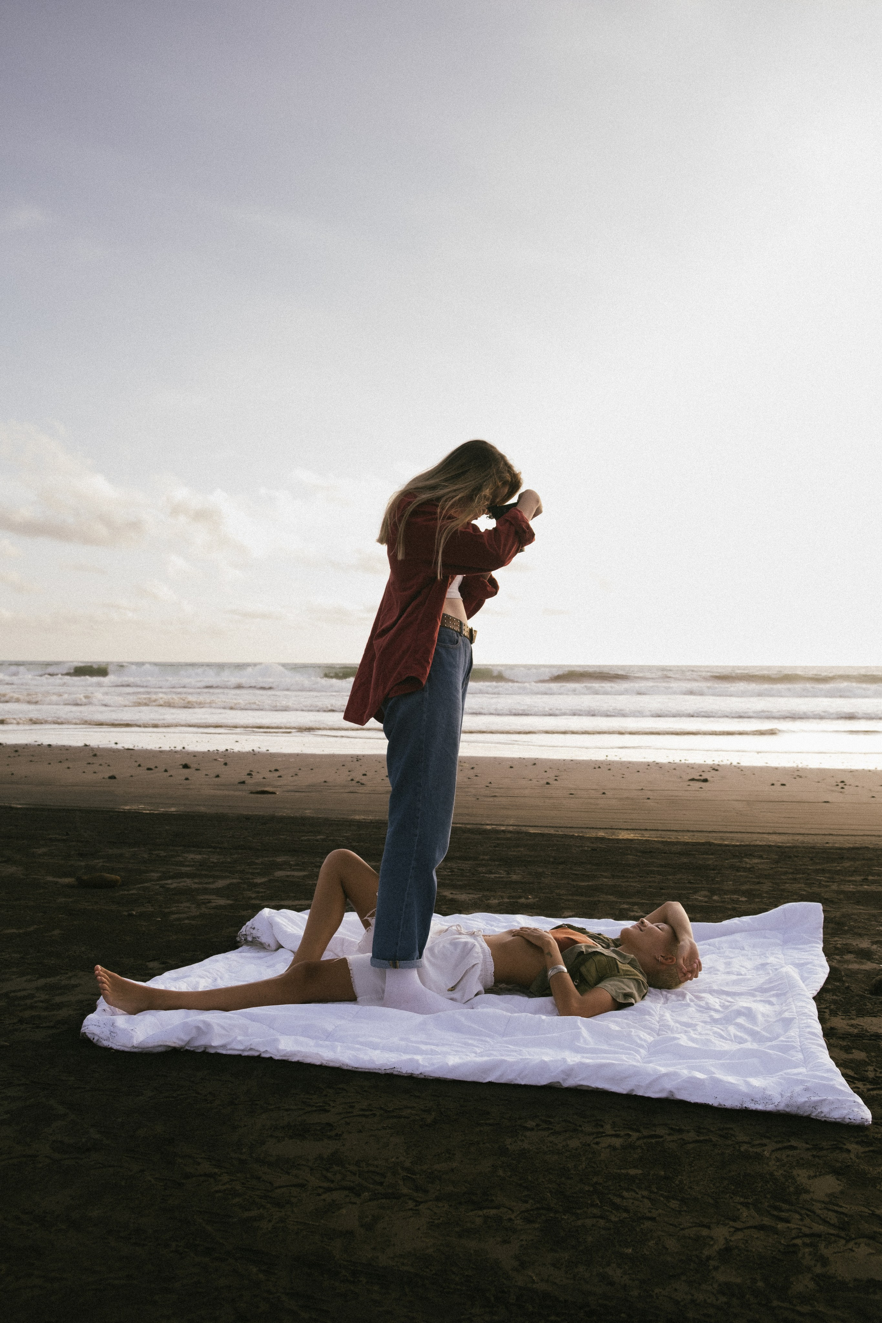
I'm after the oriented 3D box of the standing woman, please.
[{"bbox_3d":[0.006,0.155,3.130,0.580,1.620,0.500,0,0,4],"label":"standing woman"}]

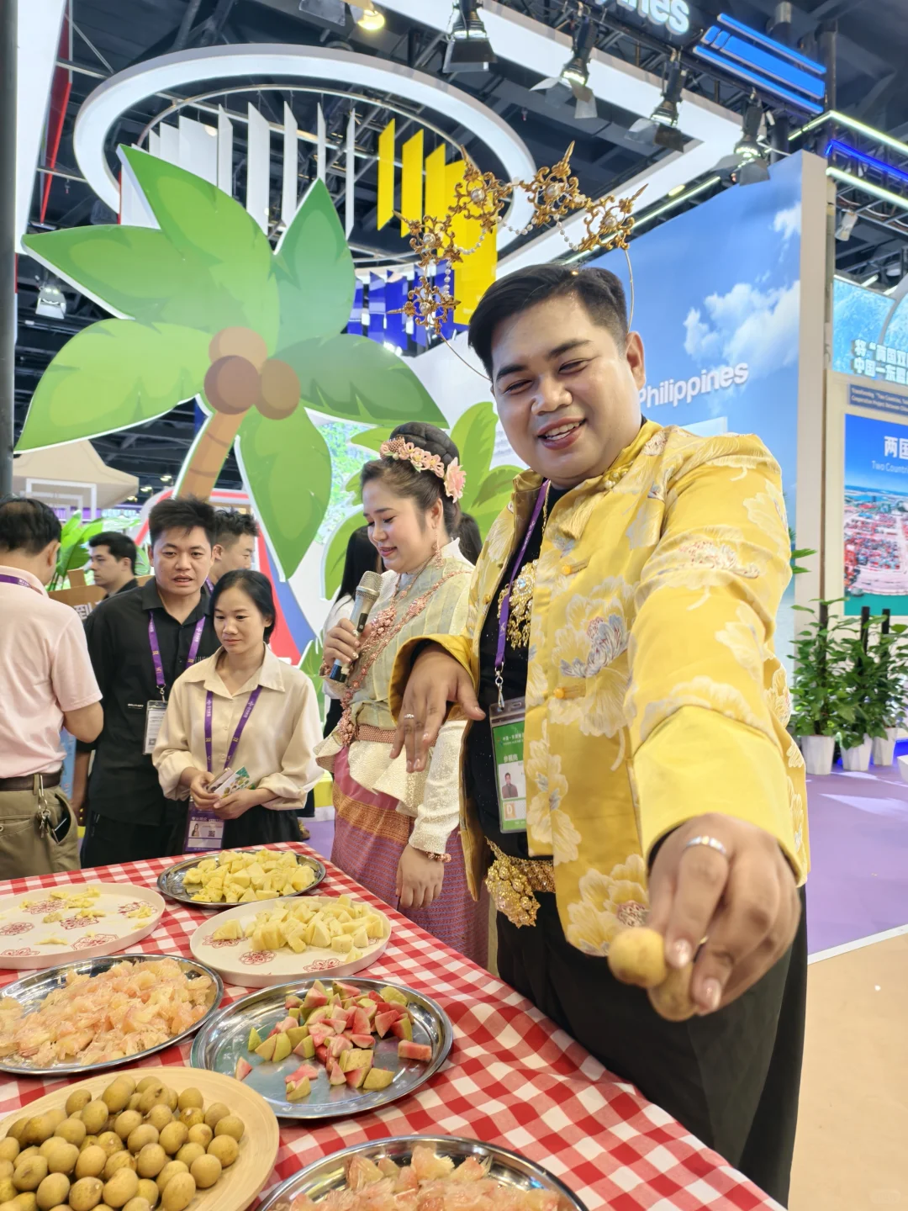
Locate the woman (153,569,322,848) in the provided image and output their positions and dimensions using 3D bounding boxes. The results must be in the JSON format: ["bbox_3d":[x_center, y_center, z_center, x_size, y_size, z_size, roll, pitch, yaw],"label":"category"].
[{"bbox_3d":[-0.572,0.631,2.120,0.470,1.500,0.360,1,1,-7],"label":"woman"}]

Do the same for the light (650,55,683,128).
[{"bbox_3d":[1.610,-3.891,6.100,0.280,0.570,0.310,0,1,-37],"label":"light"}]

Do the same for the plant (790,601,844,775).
[{"bbox_3d":[2.969,0.670,6.550,0.410,1.360,0.410,0,1,-30],"label":"plant"}]

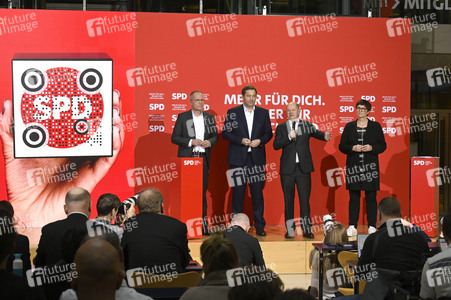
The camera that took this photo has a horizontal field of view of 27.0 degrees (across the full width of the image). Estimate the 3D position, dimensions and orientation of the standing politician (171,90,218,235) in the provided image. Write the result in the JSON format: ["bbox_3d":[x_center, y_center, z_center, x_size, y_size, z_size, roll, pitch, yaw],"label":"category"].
[{"bbox_3d":[-0.391,0.169,12.000,0.580,1.830,0.420,0,0,-16],"label":"standing politician"}]

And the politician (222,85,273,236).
[{"bbox_3d":[0.284,0.136,11.900,0.620,1.900,0.420,0,0,-7],"label":"politician"}]

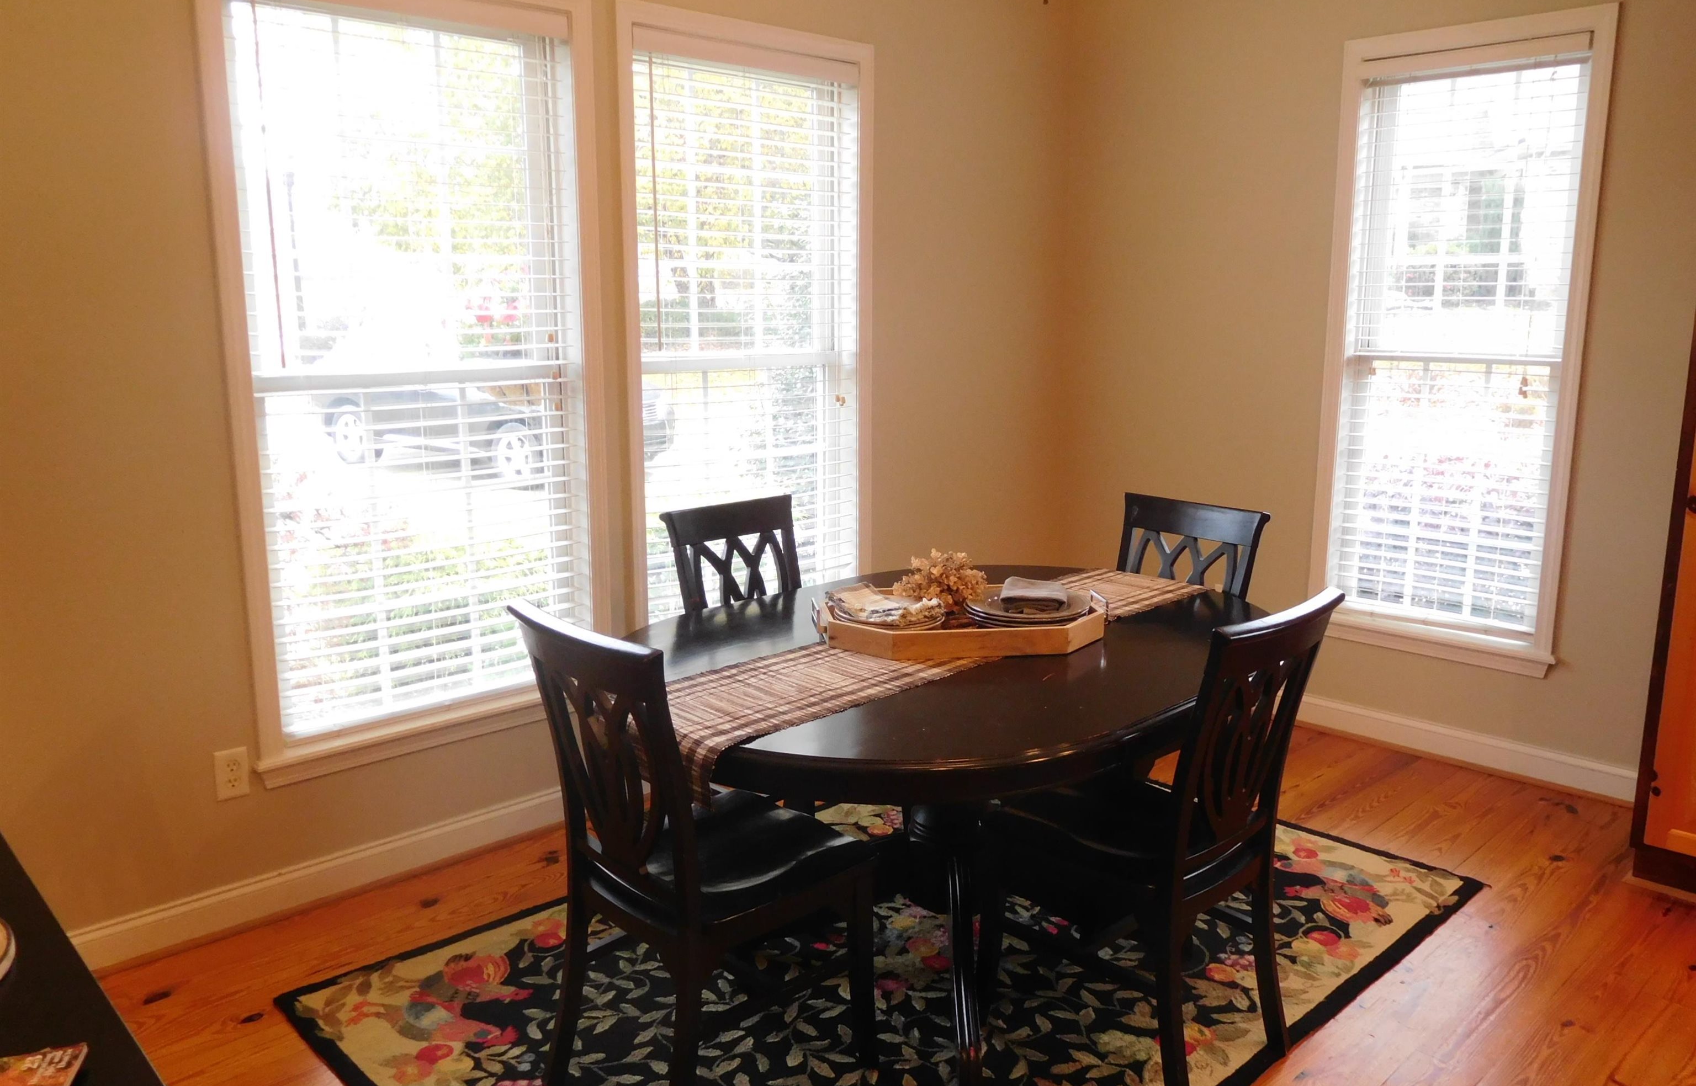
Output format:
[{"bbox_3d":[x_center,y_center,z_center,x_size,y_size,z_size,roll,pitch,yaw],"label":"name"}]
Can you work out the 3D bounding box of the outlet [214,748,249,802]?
[{"bbox_3d":[-1.445,0.544,2.879,0.071,0.116,0.010,-10,15,-42],"label":"outlet"}]

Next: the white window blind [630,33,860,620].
[{"bbox_3d":[-0.283,-0.581,3.834,0.850,1.768,0.060,-10,15,-42],"label":"white window blind"}]

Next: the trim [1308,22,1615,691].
[{"bbox_3d":[1.835,-0.583,3.785,0.070,1.941,0.791,-10,15,-42],"label":"trim"}]

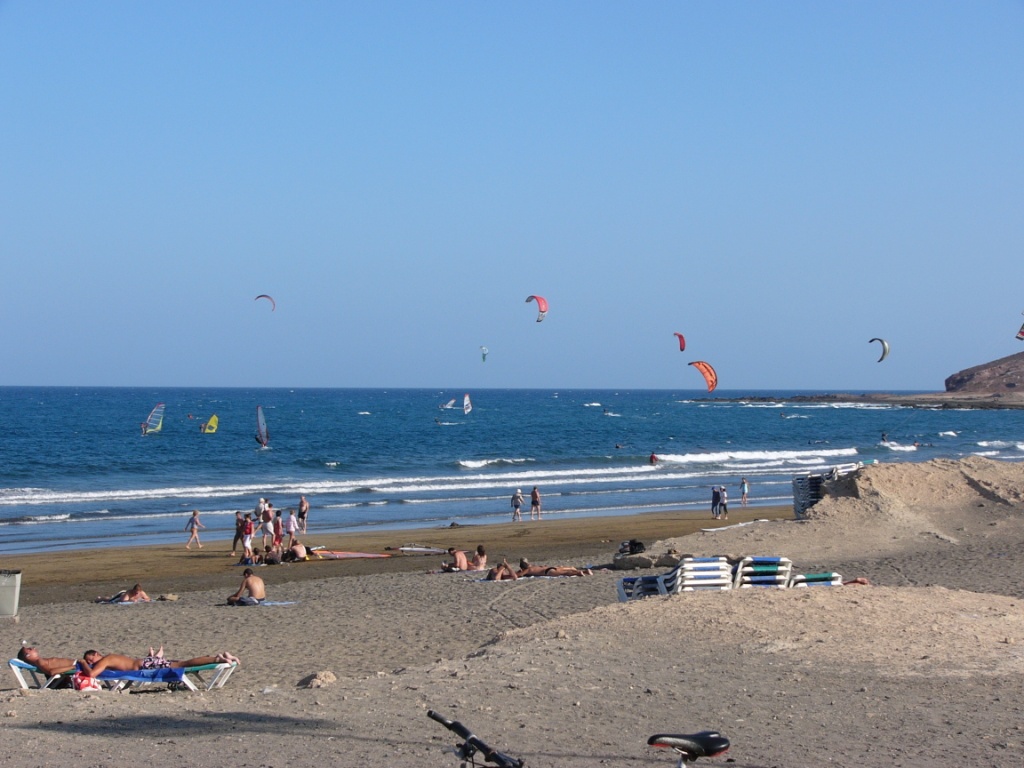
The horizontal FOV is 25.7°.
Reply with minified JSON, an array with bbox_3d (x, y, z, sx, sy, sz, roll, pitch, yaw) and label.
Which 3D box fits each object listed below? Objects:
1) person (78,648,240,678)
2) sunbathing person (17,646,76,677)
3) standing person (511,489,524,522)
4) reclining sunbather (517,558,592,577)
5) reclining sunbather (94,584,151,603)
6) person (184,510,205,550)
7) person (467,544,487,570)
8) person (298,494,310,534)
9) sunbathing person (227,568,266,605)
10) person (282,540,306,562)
[{"bbox_3d":[-3.983,3.175,25.400,1.820,0.300,0.580,0,0,2],"label":"person"},{"bbox_3d":[-4.893,3.227,26.100,1.720,0.360,0.520,3,0,2],"label":"sunbathing person"},{"bbox_3d":[0.299,6.254,116.000,0.600,1.670,0.550,0,0,-44],"label":"standing person"},{"bbox_3d":[1.190,5.033,61.500,1.920,0.420,0.550,0,0,3],"label":"reclining sunbather"},{"bbox_3d":[-10.135,5.451,58.500,1.650,0.430,0.580,0,0,44],"label":"reclining sunbather"},{"bbox_3d":[-13.395,6.157,95.000,0.750,1.630,0.480,0,0,-28],"label":"person"},{"bbox_3d":[-1.129,5.595,72.500,0.520,0.800,0.750,0,0,-18],"label":"person"},{"bbox_3d":[-9.553,6.026,103.500,0.550,1.750,0.450,0,0,30],"label":"person"},{"bbox_3d":[-6.672,5.114,56.500,0.820,0.880,0.650,0,0,41],"label":"sunbathing person"},{"bbox_3d":[-7.649,5.828,78.700,0.780,0.760,0.580,0,0,44],"label":"person"}]

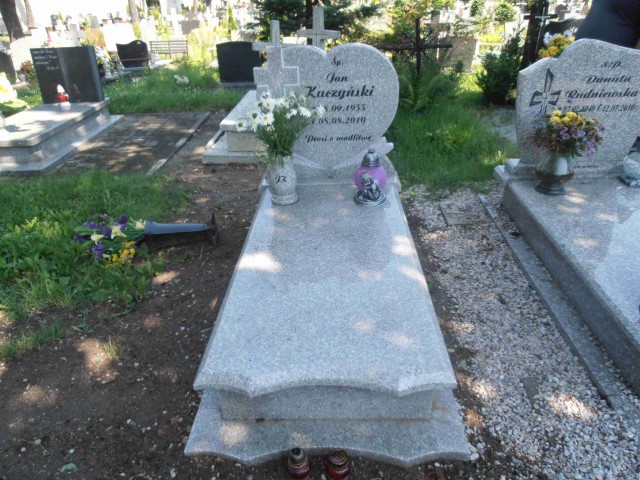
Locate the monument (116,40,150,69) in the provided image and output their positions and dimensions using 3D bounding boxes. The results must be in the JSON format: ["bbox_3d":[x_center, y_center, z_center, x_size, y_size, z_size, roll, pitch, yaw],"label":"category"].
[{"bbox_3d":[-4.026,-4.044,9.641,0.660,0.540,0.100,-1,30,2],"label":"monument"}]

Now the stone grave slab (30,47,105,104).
[{"bbox_3d":[-3.218,-2.113,5.692,0.760,0.670,0.120,-1,27,2],"label":"stone grave slab"}]

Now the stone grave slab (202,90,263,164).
[{"bbox_3d":[-0.583,-1.366,5.024,1.100,0.380,1.800,-1,30,2],"label":"stone grave slab"}]

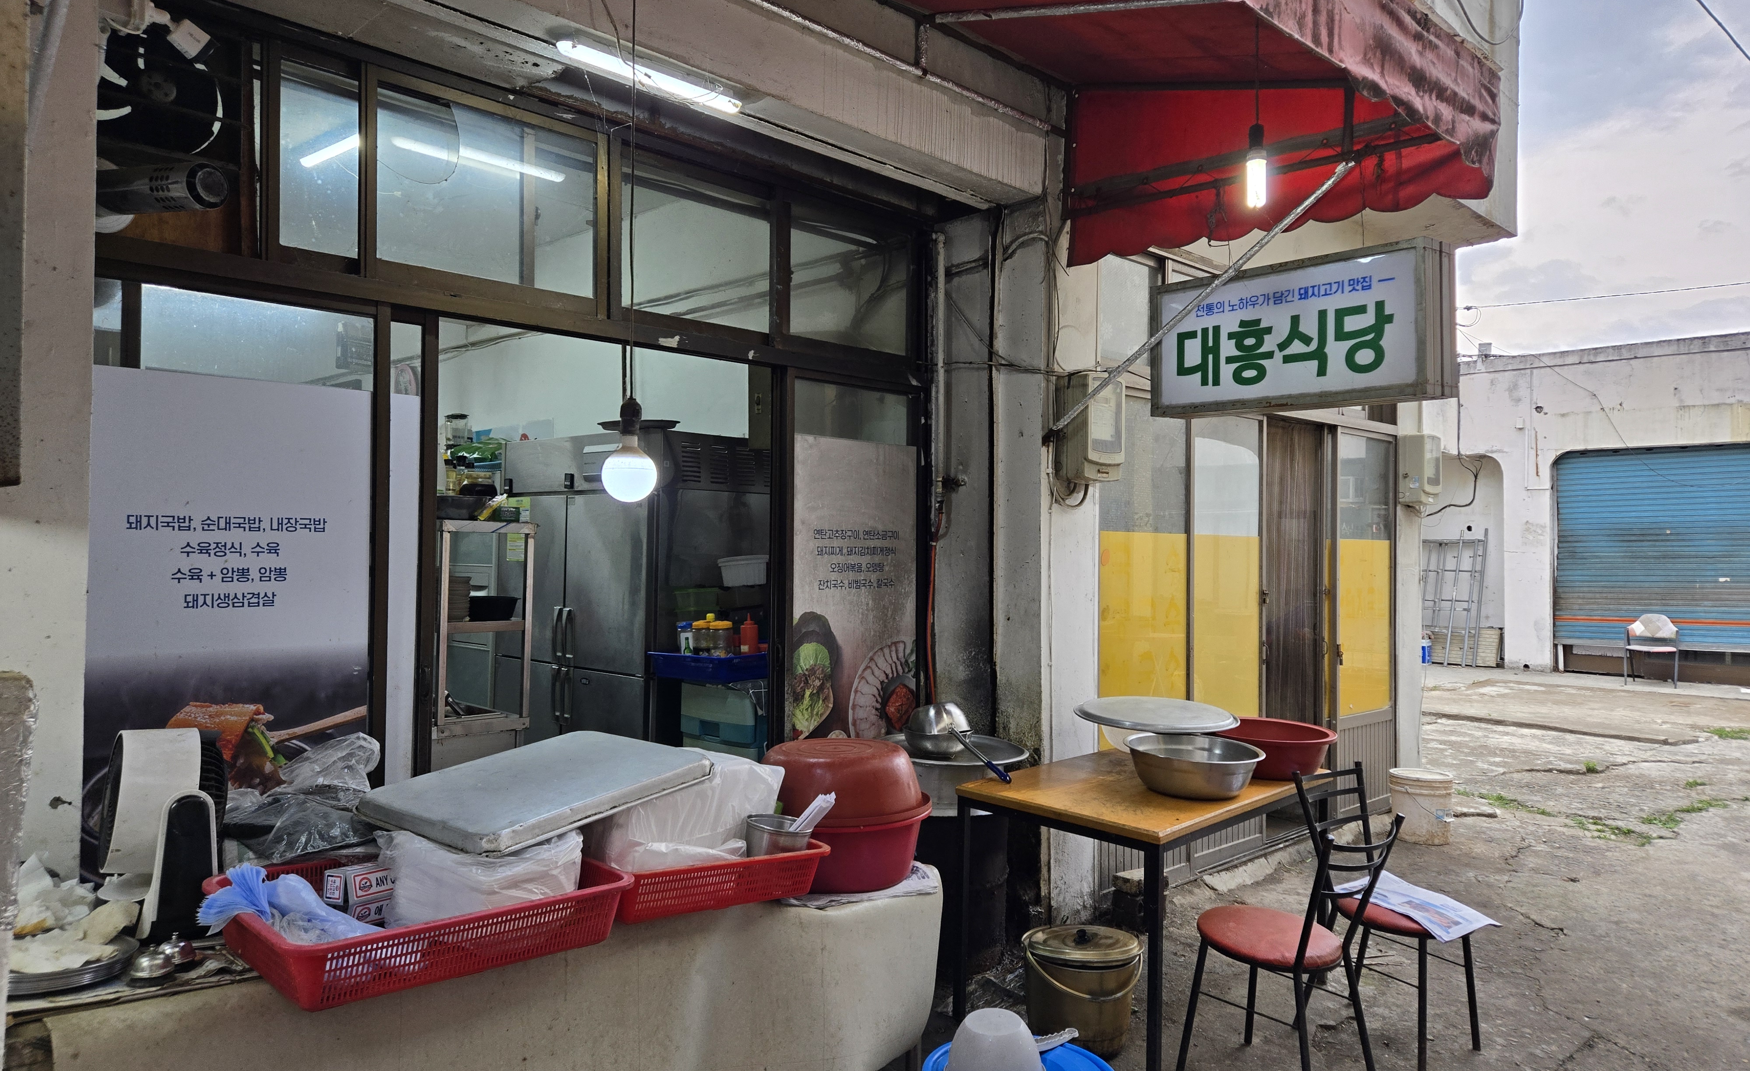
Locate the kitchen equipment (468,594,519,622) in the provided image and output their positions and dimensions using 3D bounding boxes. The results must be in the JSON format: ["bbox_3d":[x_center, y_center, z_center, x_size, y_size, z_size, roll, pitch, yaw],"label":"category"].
[{"bbox_3d":[-1.428,0.268,4.300,0.230,0.100,0.230,1,-1,-18],"label":"kitchen equipment"}]

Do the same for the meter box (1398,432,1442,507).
[{"bbox_3d":[3.400,-0.409,7.250,0.190,0.450,0.220,0,-1,40],"label":"meter box"}]

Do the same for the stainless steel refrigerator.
[{"bbox_3d":[-1.105,0.519,5.486,1.200,1.900,0.800,0,-1,42],"label":"stainless steel refrigerator"}]

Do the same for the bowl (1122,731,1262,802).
[{"bbox_3d":[1.041,0.760,3.799,0.452,0.136,0.452,1,1,0],"label":"bowl"}]

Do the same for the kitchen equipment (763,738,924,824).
[{"bbox_3d":[-0.094,0.604,2.900,0.440,0.150,0.440,0,-1,0],"label":"kitchen equipment"}]

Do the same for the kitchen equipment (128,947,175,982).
[{"bbox_3d":[-1.331,0.788,2.139,0.087,0.064,0.087,1,-1,-32],"label":"kitchen equipment"}]

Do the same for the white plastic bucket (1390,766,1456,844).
[{"bbox_3d":[2.788,1.382,5.920,0.322,0.335,0.322,0,-1,25],"label":"white plastic bucket"}]

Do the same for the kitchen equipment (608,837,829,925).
[{"bbox_3d":[-0.406,0.777,2.722,0.505,0.105,0.370,1,-1,-26],"label":"kitchen equipment"}]

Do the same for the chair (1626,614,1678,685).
[{"bbox_3d":[8.341,1.241,12.500,0.500,0.770,0.520,0,-1,40],"label":"chair"}]

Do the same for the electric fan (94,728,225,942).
[{"bbox_3d":[-1.548,0.625,2.514,0.250,0.420,0.320,1,-1,-39],"label":"electric fan"}]

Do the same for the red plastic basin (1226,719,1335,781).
[{"bbox_3d":[1.372,0.754,4.100,0.480,0.146,0.480,2,2,44],"label":"red plastic basin"}]

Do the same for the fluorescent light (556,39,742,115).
[{"bbox_3d":[-0.621,-1.288,3.285,0.050,0.050,0.602,-1,-1,45],"label":"fluorescent light"}]

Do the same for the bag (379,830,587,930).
[{"bbox_3d":[-0.850,0.729,2.490,0.340,0.200,0.250,0,-1,37],"label":"bag"}]

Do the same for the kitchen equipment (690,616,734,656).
[{"bbox_3d":[-0.615,0.386,4.380,0.165,0.165,0.120,0,-1,-8],"label":"kitchen equipment"}]

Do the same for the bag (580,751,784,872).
[{"bbox_3d":[-0.456,0.680,2.820,0.420,0.280,0.270,1,-1,-26],"label":"bag"}]

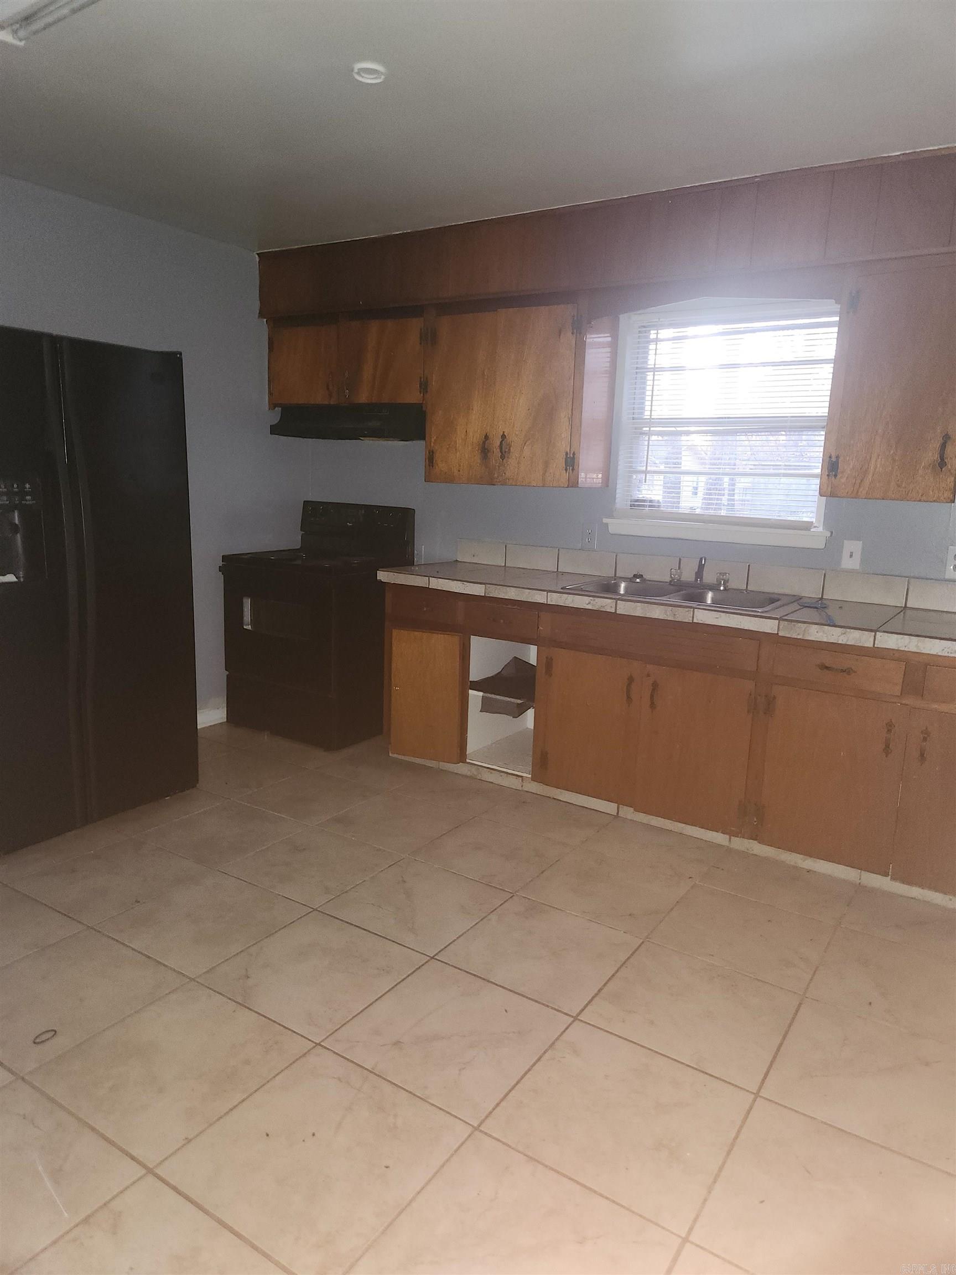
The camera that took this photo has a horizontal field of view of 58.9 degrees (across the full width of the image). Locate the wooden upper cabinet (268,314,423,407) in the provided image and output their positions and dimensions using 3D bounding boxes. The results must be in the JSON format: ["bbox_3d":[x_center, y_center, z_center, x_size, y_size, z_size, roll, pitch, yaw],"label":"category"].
[{"bbox_3d":[-0.604,-1.418,4.461,1.074,0.468,0.324,9,13,33],"label":"wooden upper cabinet"}]

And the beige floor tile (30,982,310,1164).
[{"bbox_3d":[-0.694,0.974,1.943,0.447,0.010,0.447,9,13,33],"label":"beige floor tile"}]

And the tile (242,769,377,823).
[{"bbox_3d":[-0.699,0.666,3.544,0.447,0.010,0.447,9,13,33],"label":"tile"}]

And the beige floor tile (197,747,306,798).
[{"bbox_3d":[-1.076,0.608,3.787,0.447,0.010,0.447,9,13,33],"label":"beige floor tile"}]

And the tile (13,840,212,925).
[{"bbox_3d":[-1.224,0.813,2.870,0.459,0.010,0.459,9,13,33],"label":"tile"}]

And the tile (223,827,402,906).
[{"bbox_3d":[-0.572,0.788,2.929,0.447,0.010,0.447,9,13,33],"label":"tile"}]

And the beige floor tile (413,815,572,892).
[{"bbox_3d":[0.055,0.781,3.058,0.447,0.010,0.447,9,13,33],"label":"beige floor tile"}]

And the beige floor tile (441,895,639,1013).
[{"bbox_3d":[0.189,0.926,2.504,0.459,0.010,0.459,9,13,33],"label":"beige floor tile"}]

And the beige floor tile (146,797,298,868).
[{"bbox_3d":[-0.969,0.747,3.250,0.459,0.010,0.459,9,13,33],"label":"beige floor tile"}]

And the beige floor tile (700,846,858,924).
[{"bbox_3d":[1.053,0.862,2.967,0.459,0.010,0.341,9,13,33],"label":"beige floor tile"}]

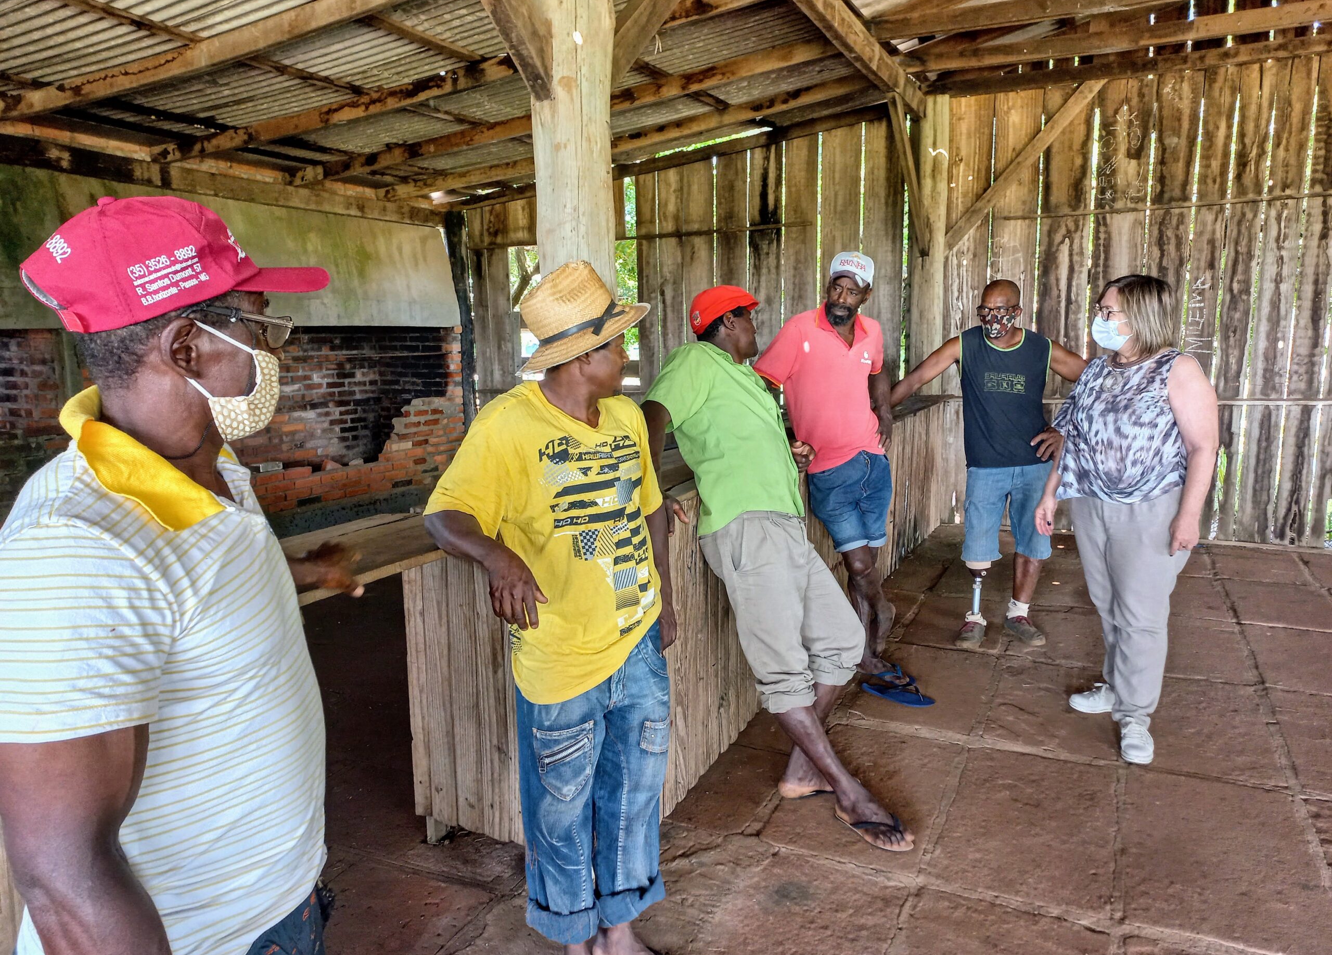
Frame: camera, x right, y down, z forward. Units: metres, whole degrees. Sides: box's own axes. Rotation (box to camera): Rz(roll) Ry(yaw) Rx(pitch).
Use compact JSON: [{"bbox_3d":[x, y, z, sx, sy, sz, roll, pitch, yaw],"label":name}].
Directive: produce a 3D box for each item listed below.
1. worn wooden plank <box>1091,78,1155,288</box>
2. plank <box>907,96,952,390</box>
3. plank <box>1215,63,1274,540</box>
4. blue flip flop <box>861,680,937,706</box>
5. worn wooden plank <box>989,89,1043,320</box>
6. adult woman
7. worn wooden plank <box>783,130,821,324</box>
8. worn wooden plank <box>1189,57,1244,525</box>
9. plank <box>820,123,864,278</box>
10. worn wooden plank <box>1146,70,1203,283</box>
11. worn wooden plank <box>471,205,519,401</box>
[{"bbox_3d":[3.048,-1.118,6.530,0.348,3.020,0.035,3,10,25],"label":"worn wooden plank"},{"bbox_3d":[1.996,-1.227,7.313,0.240,3.209,0.220,3,9,25],"label":"plank"},{"bbox_3d":[3.906,-1.121,6.542,0.195,3.184,0.028,3,9,25],"label":"plank"},{"bbox_3d":[0.933,0.855,3.865,0.290,0.045,0.110,6,11,37],"label":"blue flip flop"},{"bbox_3d":[2.444,-1.158,6.810,0.313,3.030,0.035,3,10,25],"label":"worn wooden plank"},{"bbox_3d":[1.589,0.118,3.369,0.410,1.630,0.540,-7,11,-35],"label":"adult woman"},{"bbox_3d":[1.107,-1.209,7.887,0.288,3.025,0.028,3,9,25],"label":"worn wooden plank"},{"bbox_3d":[3.716,-1.138,6.632,0.220,3.197,0.028,3,9,25],"label":"worn wooden plank"},{"bbox_3d":[1.387,-1.219,7.749,0.314,3.081,0.028,4,9,25],"label":"plank"},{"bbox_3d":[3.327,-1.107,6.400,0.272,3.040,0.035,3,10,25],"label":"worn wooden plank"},{"bbox_3d":[-1.540,-1.145,8.700,0.404,2.550,0.035,3,10,25],"label":"worn wooden plank"}]

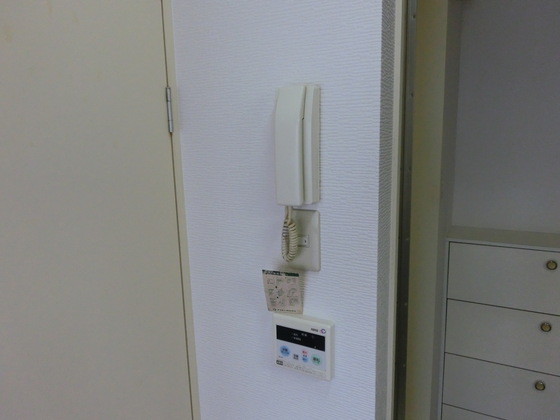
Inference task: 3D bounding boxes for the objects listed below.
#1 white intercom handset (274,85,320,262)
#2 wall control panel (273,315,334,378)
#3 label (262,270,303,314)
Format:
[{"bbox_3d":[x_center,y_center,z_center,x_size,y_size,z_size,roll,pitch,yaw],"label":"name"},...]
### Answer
[{"bbox_3d":[0.034,-0.059,0.745,0.065,0.322,0.060,4,11,28],"label":"white intercom handset"},{"bbox_3d":[0.048,0.276,0.825,0.129,0.118,0.020,4,11,28],"label":"wall control panel"},{"bbox_3d":[0.007,0.168,0.816,0.077,0.095,0.008,3,24,20],"label":"label"}]

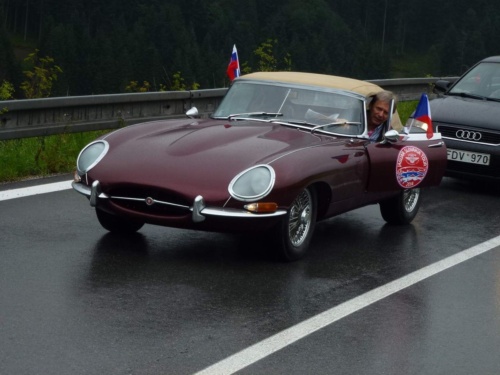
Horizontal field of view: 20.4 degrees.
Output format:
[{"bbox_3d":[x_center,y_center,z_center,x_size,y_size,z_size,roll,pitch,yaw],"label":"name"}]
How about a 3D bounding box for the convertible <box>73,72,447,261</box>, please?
[{"bbox_3d":[0.280,-0.280,10.760,1.680,1.200,4.430,9,8,23],"label":"convertible"}]

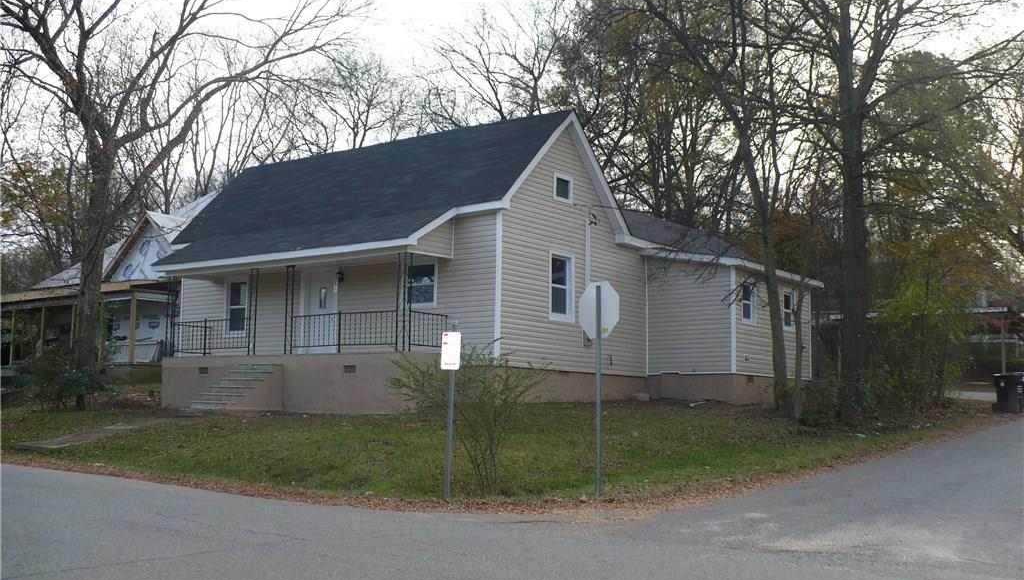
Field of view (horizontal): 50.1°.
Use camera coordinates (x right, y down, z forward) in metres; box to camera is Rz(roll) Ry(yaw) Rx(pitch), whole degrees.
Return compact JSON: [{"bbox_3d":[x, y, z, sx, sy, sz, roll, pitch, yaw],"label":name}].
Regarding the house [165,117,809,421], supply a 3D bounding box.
[{"bbox_3d":[-0.904,-0.158,30.460,14.399,7.188,13.685,-4,-8,37],"label":"house"}]

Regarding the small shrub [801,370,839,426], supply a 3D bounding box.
[{"bbox_3d":[6.906,2.417,24.500,0.900,1.260,0.900,-1,-7,16],"label":"small shrub"}]

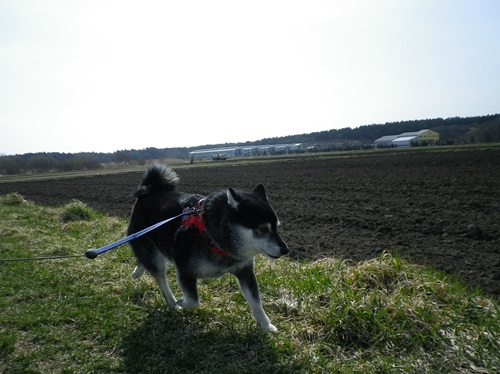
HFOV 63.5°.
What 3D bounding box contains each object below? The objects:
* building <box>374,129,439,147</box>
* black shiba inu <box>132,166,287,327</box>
[{"bbox_3d":[64.121,-20.217,165.000,13.000,7.000,26.000,-5,5,-16],"label":"building"},{"bbox_3d":[-0.167,0.203,1.450,0.660,0.520,0.250,0,6,37],"label":"black shiba inu"}]

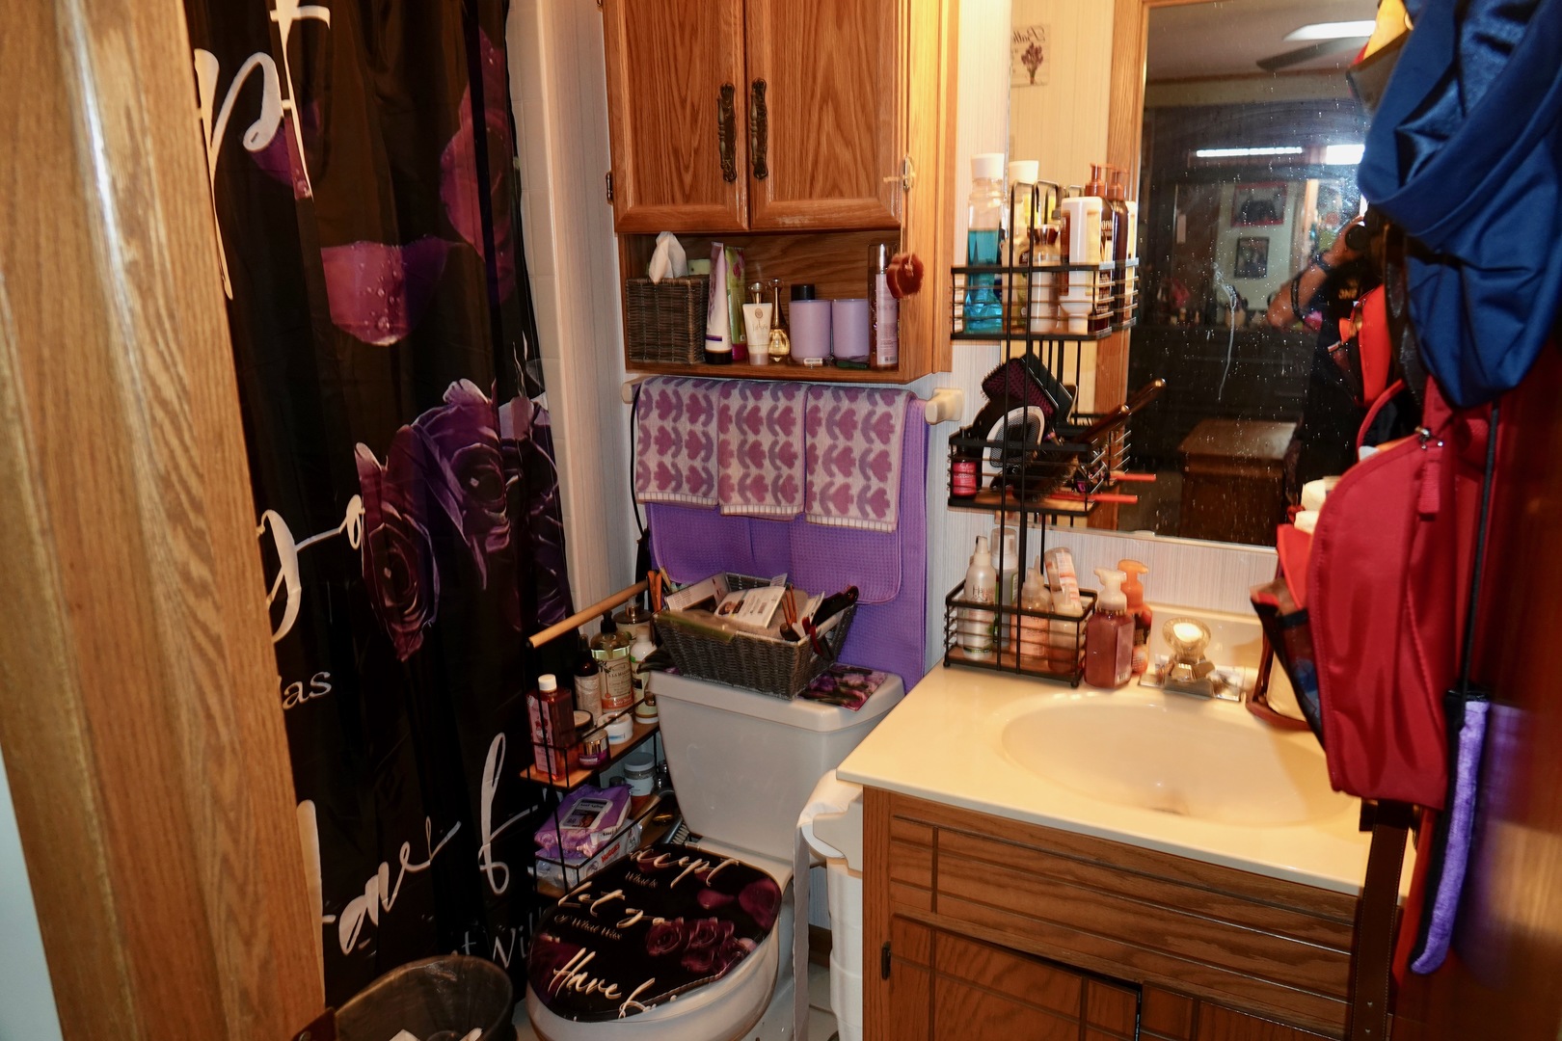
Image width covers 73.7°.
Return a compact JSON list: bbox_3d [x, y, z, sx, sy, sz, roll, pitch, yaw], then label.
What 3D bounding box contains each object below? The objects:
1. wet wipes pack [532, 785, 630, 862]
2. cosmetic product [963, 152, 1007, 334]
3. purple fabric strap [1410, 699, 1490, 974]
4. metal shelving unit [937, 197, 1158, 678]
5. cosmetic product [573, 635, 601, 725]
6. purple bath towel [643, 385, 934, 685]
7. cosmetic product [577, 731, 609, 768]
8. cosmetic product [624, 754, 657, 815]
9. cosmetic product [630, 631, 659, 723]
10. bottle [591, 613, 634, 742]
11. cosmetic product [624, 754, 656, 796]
[{"bbox_3d":[-0.367,0.573,1.986,0.115,0.050,0.205,2,14,12],"label":"wet wipes pack"},{"bbox_3d":[0.316,-0.428,1.617,0.058,0.270,0.078,6,16,27],"label":"cosmetic product"},{"bbox_3d":[0.419,0.196,0.655,0.025,0.185,0.055,6,16,27],"label":"purple fabric strap"},{"bbox_3d":[0.395,-0.131,1.663,0.222,0.768,0.132,6,16,27],"label":"metal shelving unit"},{"bbox_3d":[-0.365,0.311,2.001,0.054,0.206,0.054,-4,14,-11],"label":"cosmetic product"},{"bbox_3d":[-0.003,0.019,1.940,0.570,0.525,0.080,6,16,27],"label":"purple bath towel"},{"bbox_3d":[-0.345,0.417,1.899,0.058,0.050,0.058,-1,14,1],"label":"cosmetic product"},{"bbox_3d":[-0.291,0.546,2.145,0.063,0.112,0.063,-3,14,-9],"label":"cosmetic product"},{"bbox_3d":[-0.271,0.303,2.060,0.055,0.190,0.055,-6,15,-20],"label":"cosmetic product"},{"bbox_3d":[-0.323,0.288,2.040,0.073,0.230,0.073,-8,15,-25],"label":"bottle"},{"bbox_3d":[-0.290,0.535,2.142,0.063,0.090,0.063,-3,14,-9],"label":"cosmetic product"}]

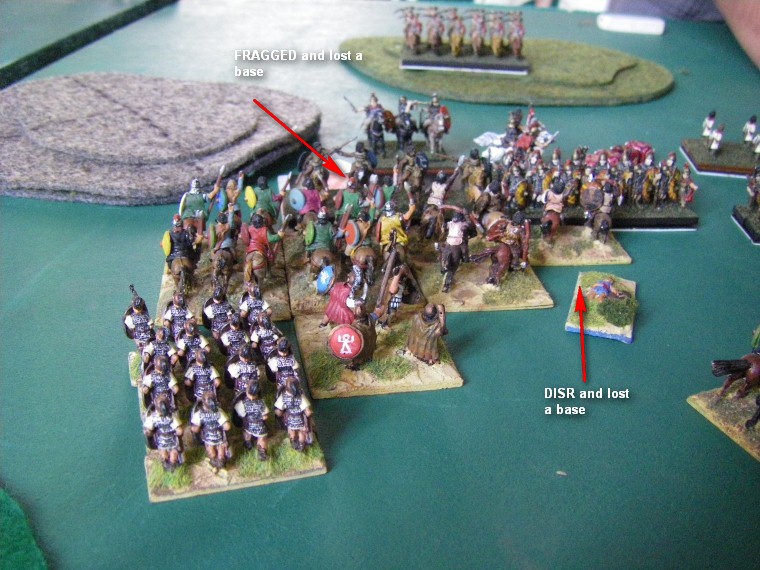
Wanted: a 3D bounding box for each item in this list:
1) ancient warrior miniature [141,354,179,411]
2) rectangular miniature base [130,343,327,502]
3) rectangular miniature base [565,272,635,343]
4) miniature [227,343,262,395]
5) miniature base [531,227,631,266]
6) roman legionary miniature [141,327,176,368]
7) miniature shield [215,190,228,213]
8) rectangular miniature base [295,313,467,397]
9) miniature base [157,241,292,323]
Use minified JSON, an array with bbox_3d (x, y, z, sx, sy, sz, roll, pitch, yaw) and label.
[{"bbox_3d":[-0.052,0.025,0.200,0.008,0.019,0.008,-6,32,-14],"label":"ancient warrior miniature"},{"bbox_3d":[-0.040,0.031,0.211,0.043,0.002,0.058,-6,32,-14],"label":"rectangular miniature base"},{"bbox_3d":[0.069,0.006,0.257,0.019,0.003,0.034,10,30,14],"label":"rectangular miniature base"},{"bbox_3d":[-0.033,0.023,0.205,0.009,0.019,0.008,-7,30,-14],"label":"miniature"},{"bbox_3d":[0.066,-0.015,0.300,0.040,0.003,0.030,-1,29,-4],"label":"miniature base"},{"bbox_3d":[-0.054,0.019,0.212,0.009,0.019,0.008,-7,30,-14],"label":"roman legionary miniature"},{"bbox_3d":[-0.053,-0.028,0.279,0.002,0.007,0.007,-9,30,-20],"label":"miniature shield"},{"bbox_3d":[-0.002,0.018,0.240,0.040,0.002,0.042,-4,29,-12],"label":"rectangular miniature base"},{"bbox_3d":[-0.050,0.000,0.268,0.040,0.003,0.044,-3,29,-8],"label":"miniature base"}]

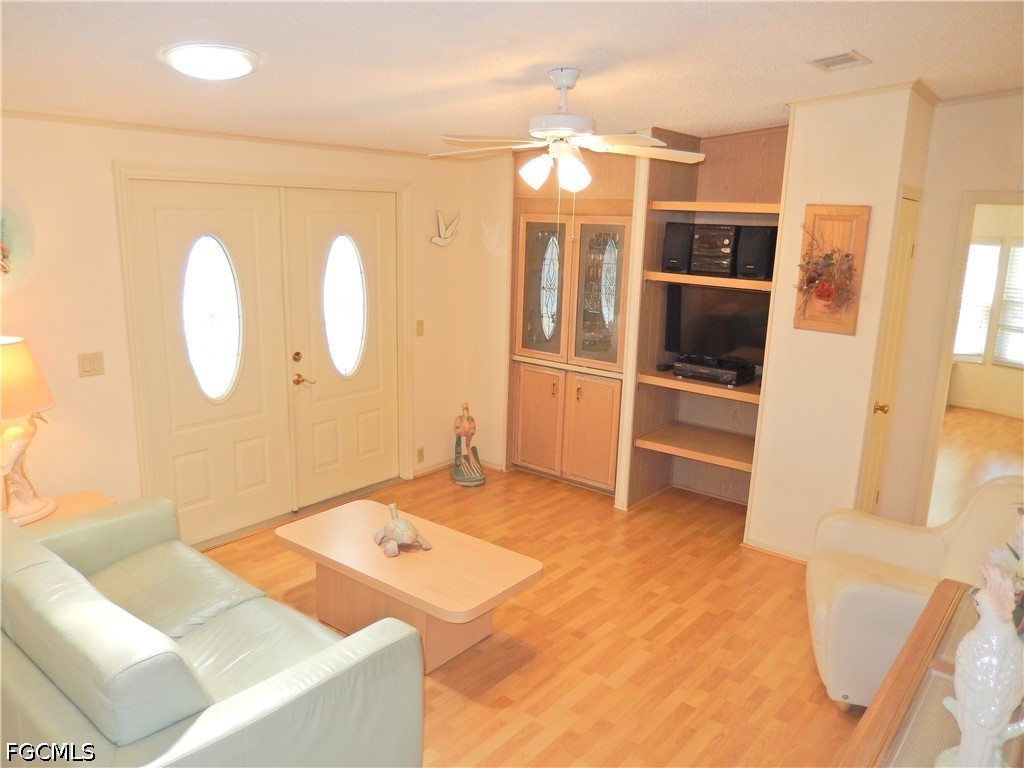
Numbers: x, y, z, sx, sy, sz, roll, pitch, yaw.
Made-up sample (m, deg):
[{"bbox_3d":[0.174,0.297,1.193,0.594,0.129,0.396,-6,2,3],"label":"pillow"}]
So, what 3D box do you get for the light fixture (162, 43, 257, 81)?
[{"bbox_3d":[-1.013,-1.083,2.500,0.305,0.045,0.305,3,12,37],"label":"light fixture"}]

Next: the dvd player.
[{"bbox_3d":[1.274,-0.078,4.668,0.400,0.100,0.310,11,16,35],"label":"dvd player"}]

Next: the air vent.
[{"bbox_3d":[1.388,-1.352,3.120,0.180,0.015,0.290,3,12,37],"label":"air vent"}]

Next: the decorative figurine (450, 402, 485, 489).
[{"bbox_3d":[-0.311,0.432,5.412,0.245,0.590,0.230,-1,13,-13],"label":"decorative figurine"}]

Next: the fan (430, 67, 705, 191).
[{"bbox_3d":[0.210,-1.051,3.063,1.280,0.450,1.280,11,16,35],"label":"fan"}]

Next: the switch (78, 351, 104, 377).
[{"bbox_3d":[-1.996,-0.092,3.519,0.010,0.114,0.114,11,16,35],"label":"switch"}]

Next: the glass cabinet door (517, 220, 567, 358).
[{"bbox_3d":[0.230,-0.674,5.231,0.435,1.000,0.025,11,16,35],"label":"glass cabinet door"}]

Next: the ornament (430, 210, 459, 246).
[{"bbox_3d":[-0.469,-1.119,5.332,0.040,0.265,0.290,11,16,35],"label":"ornament"}]

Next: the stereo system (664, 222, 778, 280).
[{"bbox_3d":[1.276,-0.818,4.504,0.650,0.300,0.270,11,16,35],"label":"stereo system"}]

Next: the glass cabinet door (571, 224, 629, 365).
[{"bbox_3d":[0.582,-0.605,4.976,0.435,1.000,0.025,11,16,35],"label":"glass cabinet door"}]

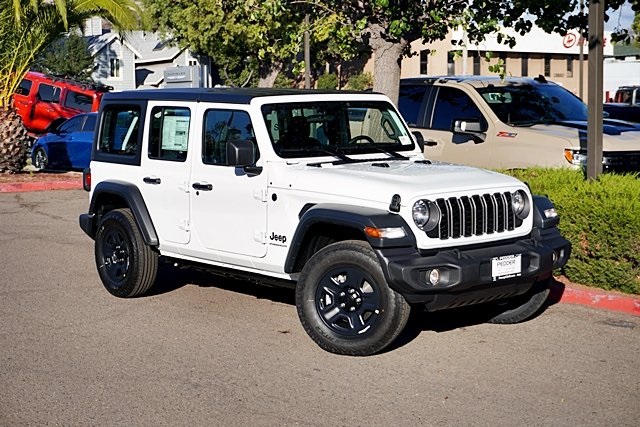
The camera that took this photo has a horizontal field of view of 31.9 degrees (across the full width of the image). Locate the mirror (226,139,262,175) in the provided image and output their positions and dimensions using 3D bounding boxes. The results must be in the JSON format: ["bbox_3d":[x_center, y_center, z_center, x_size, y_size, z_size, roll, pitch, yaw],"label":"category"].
[{"bbox_3d":[-0.578,-0.432,8.577,0.240,0.260,0.135,-6,8,-41],"label":"mirror"}]

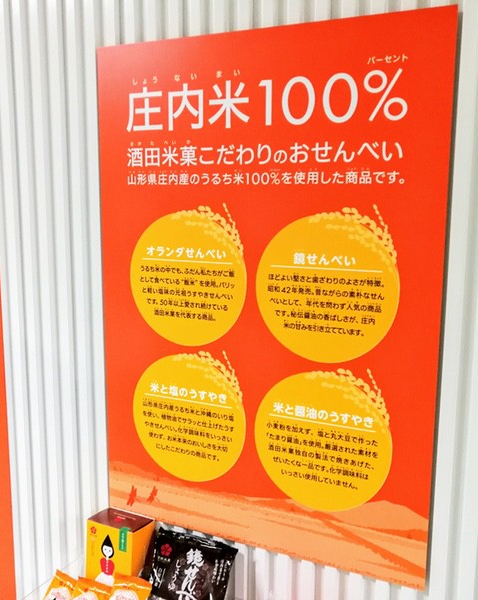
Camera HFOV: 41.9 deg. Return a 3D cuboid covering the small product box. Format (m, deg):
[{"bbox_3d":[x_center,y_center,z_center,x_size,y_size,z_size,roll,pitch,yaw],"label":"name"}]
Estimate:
[{"bbox_3d":[-0.267,0.574,1.408,0.126,0.160,0.080,4,5,27],"label":"small product box"}]

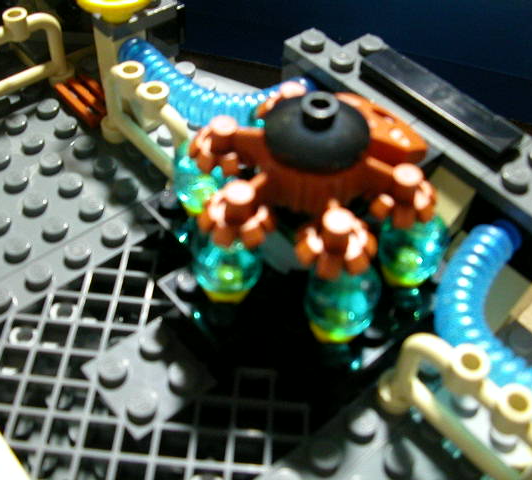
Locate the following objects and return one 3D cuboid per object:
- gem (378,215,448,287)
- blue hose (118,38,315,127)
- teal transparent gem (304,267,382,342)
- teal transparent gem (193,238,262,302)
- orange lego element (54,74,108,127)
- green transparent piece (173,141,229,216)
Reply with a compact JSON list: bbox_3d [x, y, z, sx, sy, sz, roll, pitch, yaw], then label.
[{"bbox_3d":[0.023,0.001,0.106,0.011,0.013,0.011,9,49,18],"label":"gem"},{"bbox_3d":[-0.011,-0.029,0.132,0.042,0.009,0.019,13,50,7],"label":"blue hose"},{"bbox_3d":[0.011,0.008,0.096,0.011,0.013,0.011,-7,40,-10],"label":"teal transparent gem"},{"bbox_3d":[-0.006,0.004,0.101,0.011,0.013,0.011,8,42,-7],"label":"teal transparent gem"},{"bbox_3d":[-0.039,-0.030,0.149,0.008,0.003,0.016,-33,59,-27],"label":"orange lego element"},{"bbox_3d":[-0.010,-0.010,0.111,0.011,0.013,0.011,8,53,-11],"label":"green transparent piece"}]

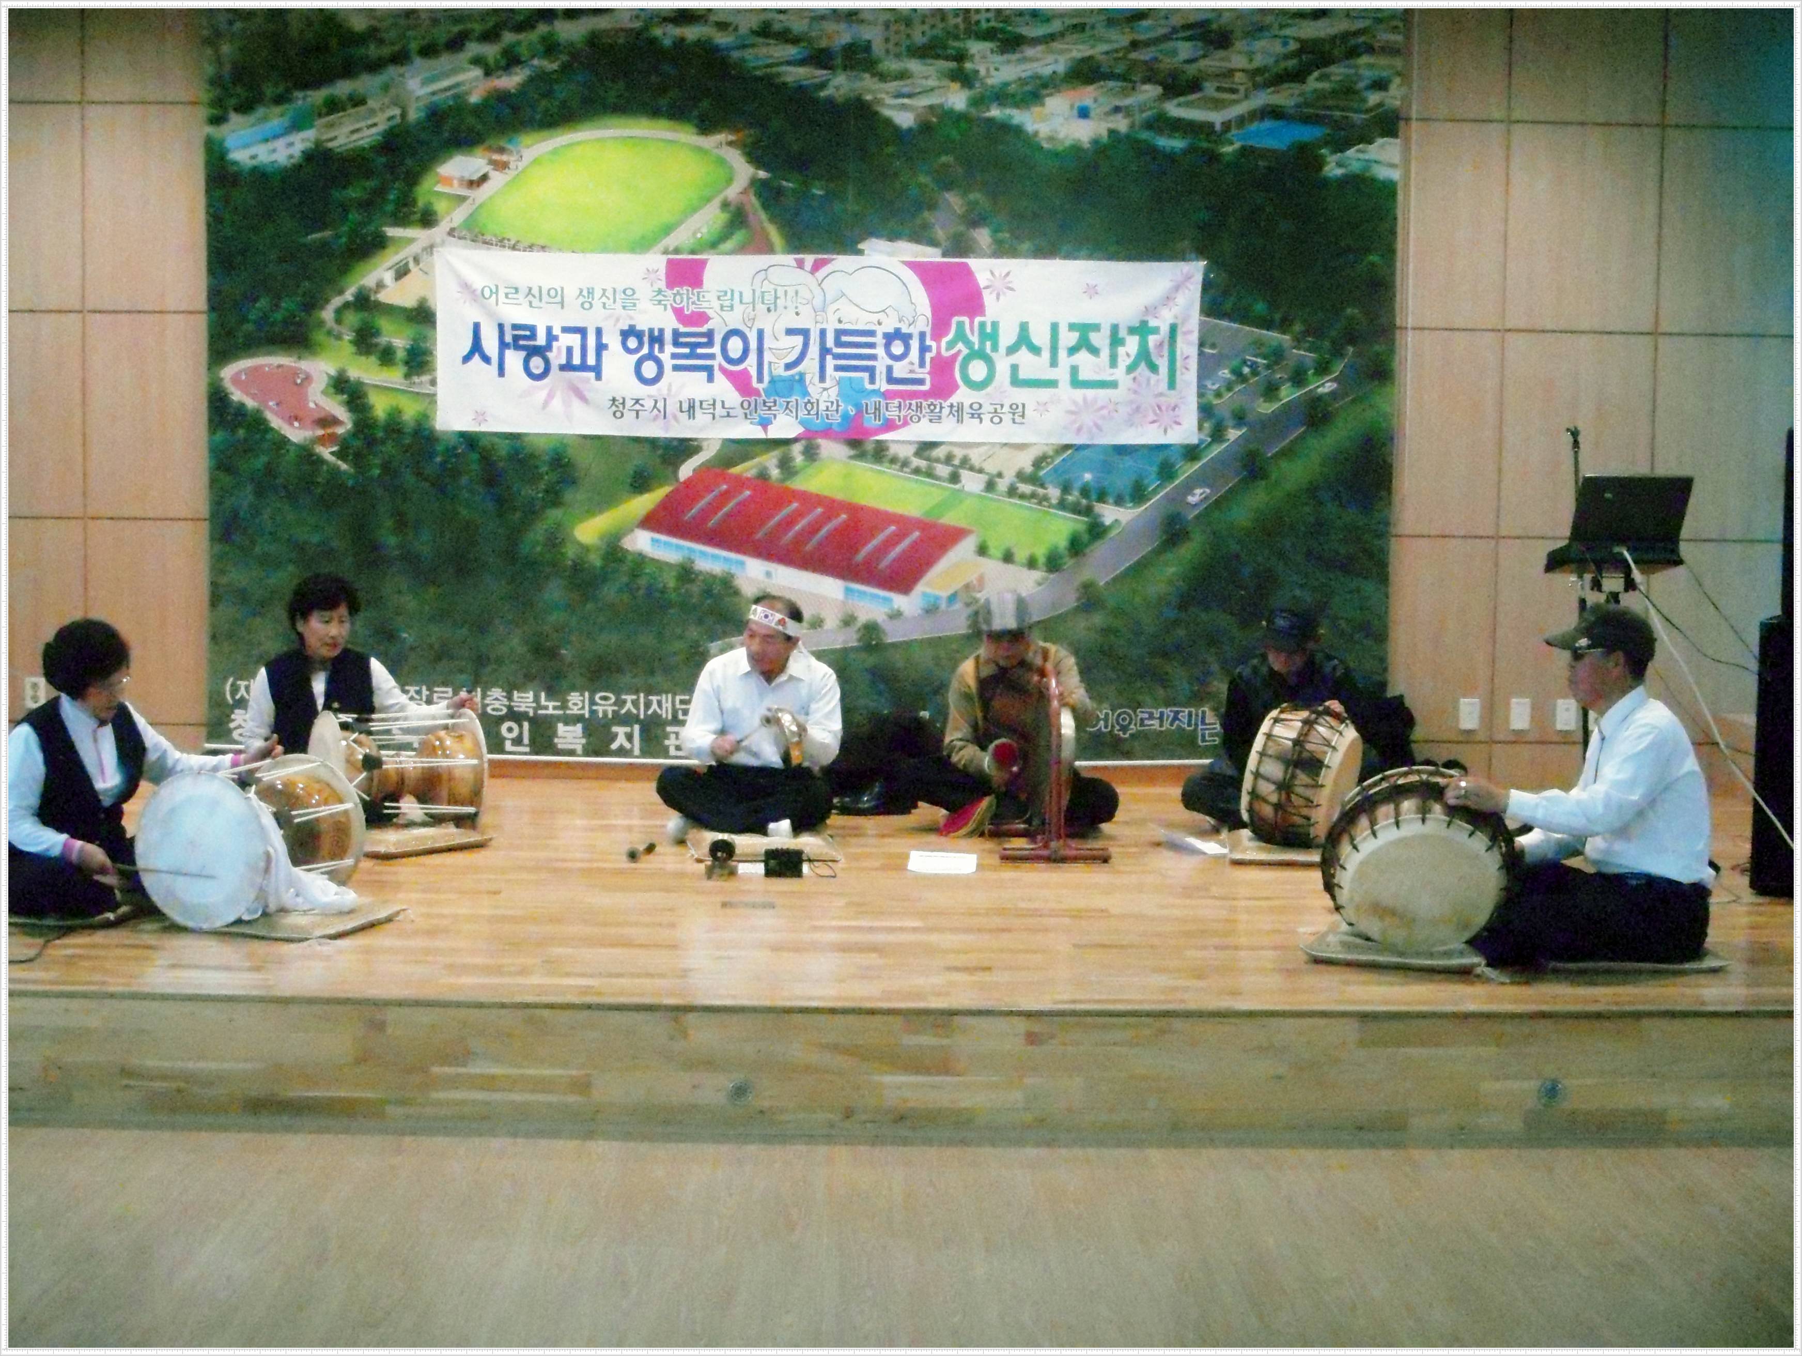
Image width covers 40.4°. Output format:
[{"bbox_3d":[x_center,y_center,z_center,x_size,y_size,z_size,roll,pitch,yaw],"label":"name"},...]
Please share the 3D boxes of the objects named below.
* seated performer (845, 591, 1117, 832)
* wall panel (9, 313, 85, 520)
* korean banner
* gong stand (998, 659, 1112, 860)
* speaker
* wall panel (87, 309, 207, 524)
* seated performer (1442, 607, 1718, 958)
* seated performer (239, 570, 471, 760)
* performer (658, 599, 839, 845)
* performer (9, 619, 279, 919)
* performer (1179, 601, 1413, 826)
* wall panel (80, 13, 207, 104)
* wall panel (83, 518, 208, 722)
[{"bbox_3d":[0.334,0.099,8.373,0.800,0.810,0.660,1,3,1],"label":"seated performer"},{"bbox_3d":[-3.497,-1.038,9.650,0.570,0.813,0.030,1,3,-1],"label":"wall panel"},{"bbox_3d":[-0.313,-1.278,9.462,2.970,0.700,0.030,1,5,-1],"label":"korean banner"},{"bbox_3d":[0.500,0.268,8.168,0.340,0.640,0.500,1,5,-2],"label":"gong stand"},{"bbox_3d":[2.745,0.225,7.028,0.480,0.780,0.480,2,4,26],"label":"speaker"},{"bbox_3d":[-2.900,-1.013,9.503,0.540,0.810,0.030,1,5,-1],"label":"wall panel"},{"bbox_3d":[1.822,0.286,6.545,0.640,0.900,0.600,0,5,-6],"label":"seated performer"},{"bbox_3d":[-1.787,0.077,8.004,0.760,0.840,0.680,-1,4,-25],"label":"seated performer"},{"bbox_3d":[-0.503,0.106,8.217,0.630,0.790,0.700,1,3,6],"label":"performer"},{"bbox_3d":[-2.184,0.262,6.916,0.640,0.810,0.660,4,6,29],"label":"performer"},{"bbox_3d":[1.385,0.113,8.533,0.770,0.790,0.680,1,3,6],"label":"performer"},{"bbox_3d":[-2.862,-2.576,9.354,0.540,0.800,0.030,1,5,-1],"label":"wall panel"},{"bbox_3d":[-2.920,-0.209,9.579,0.540,0.810,0.030,1,5,-1],"label":"wall panel"}]

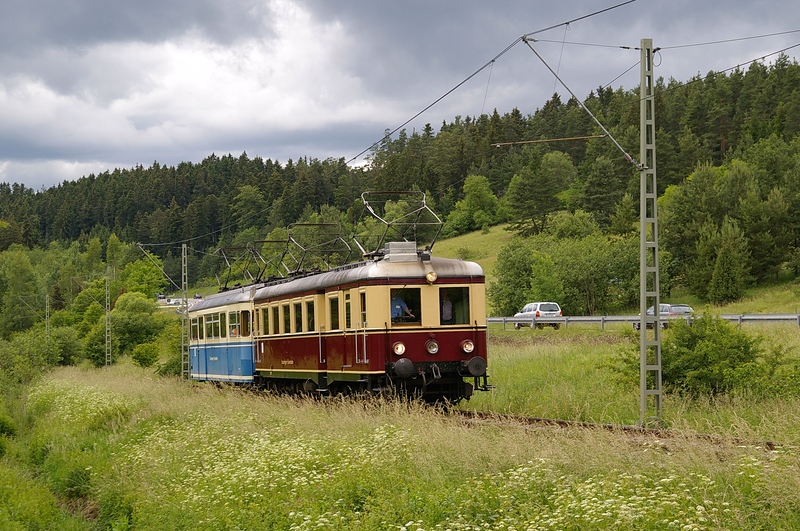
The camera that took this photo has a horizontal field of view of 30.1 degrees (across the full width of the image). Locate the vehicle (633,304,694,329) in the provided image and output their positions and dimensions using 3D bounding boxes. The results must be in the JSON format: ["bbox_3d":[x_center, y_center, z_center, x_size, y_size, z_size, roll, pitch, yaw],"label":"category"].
[{"bbox_3d":[14.516,2.810,82.000,1.780,1.470,4.600,1,-3,-22],"label":"vehicle"}]

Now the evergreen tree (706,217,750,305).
[{"bbox_3d":[20.966,-0.319,95.000,2.800,5.500,2.800,-1,-3,13],"label":"evergreen tree"}]

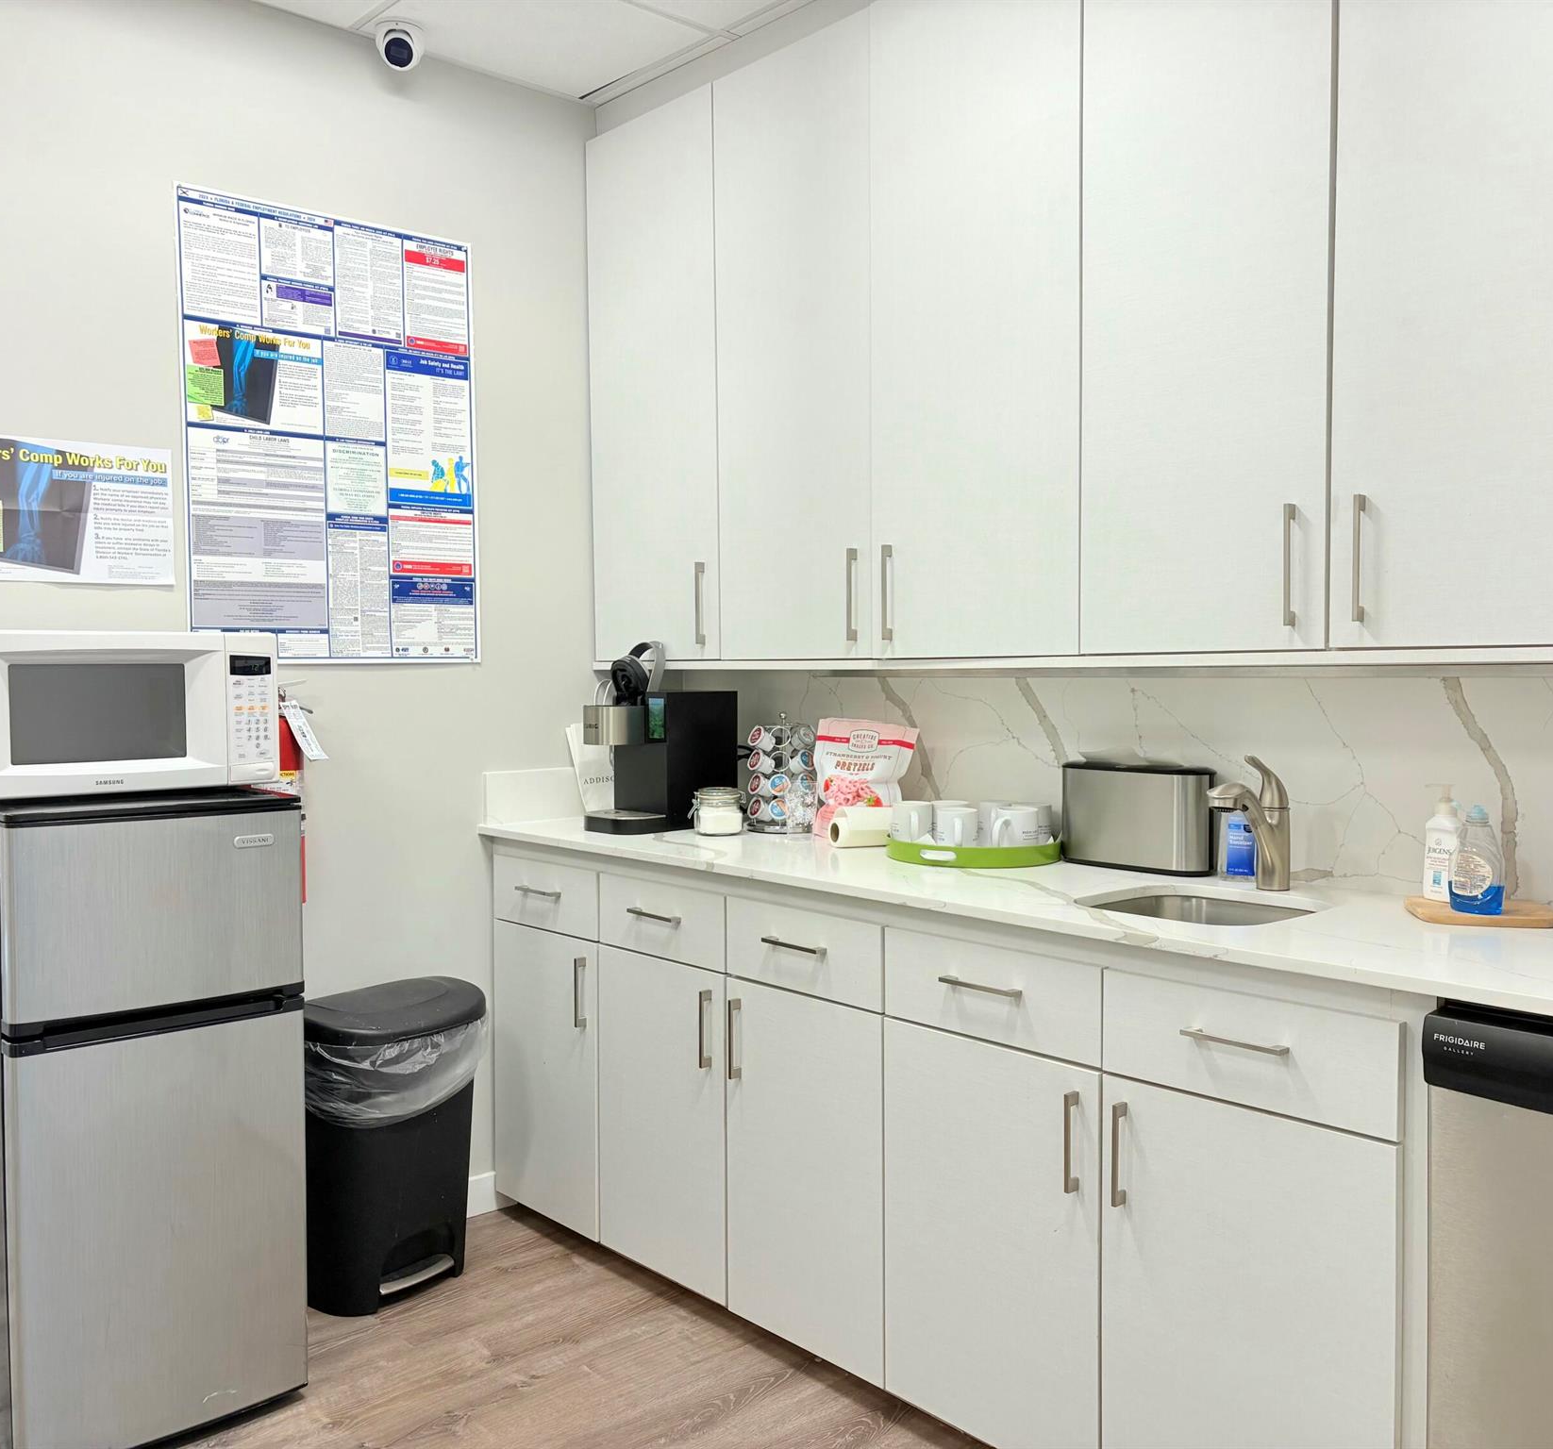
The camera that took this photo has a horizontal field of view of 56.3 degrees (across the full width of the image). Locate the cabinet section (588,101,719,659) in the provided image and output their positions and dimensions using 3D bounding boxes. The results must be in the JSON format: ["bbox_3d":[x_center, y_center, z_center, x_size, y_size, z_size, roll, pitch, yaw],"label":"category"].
[{"bbox_3d":[-0.165,-0.808,3.595,0.375,1.294,0.512,-2,3,-41],"label":"cabinet section"}]

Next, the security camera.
[{"bbox_3d":[-0.828,-1.475,3.178,0.107,0.094,0.110,0,2,-1],"label":"security camera"}]

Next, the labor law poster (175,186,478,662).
[{"bbox_3d":[-0.961,-0.623,3.192,0.681,0.981,0.010,-2,3,-41],"label":"labor law poster"}]

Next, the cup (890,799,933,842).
[{"bbox_3d":[0.270,0.207,2.853,0.083,0.097,0.113,0,2,1],"label":"cup"}]

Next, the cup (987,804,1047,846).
[{"bbox_3d":[0.454,0.210,2.783,0.081,0.095,0.115,2,3,44],"label":"cup"}]

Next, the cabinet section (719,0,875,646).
[{"bbox_3d":[0.167,-0.795,3.221,0.375,1.294,0.488,-2,3,-41],"label":"cabinet section"}]

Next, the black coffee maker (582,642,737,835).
[{"bbox_3d":[-0.275,0.029,3.390,0.340,0.424,0.185,-2,3,-41],"label":"black coffee maker"}]

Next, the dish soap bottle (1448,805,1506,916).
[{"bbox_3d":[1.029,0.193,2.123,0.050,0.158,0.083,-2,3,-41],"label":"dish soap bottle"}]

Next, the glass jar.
[{"bbox_3d":[-0.132,0.196,3.297,0.124,0.104,0.110,0,2,0],"label":"glass jar"}]

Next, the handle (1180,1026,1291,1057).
[{"bbox_3d":[0.617,0.427,1.957,0.027,0.009,0.149,-2,3,-41],"label":"handle"}]

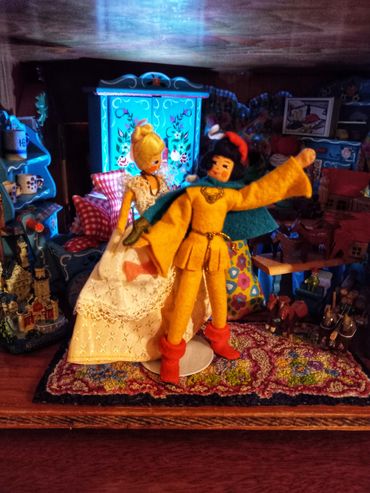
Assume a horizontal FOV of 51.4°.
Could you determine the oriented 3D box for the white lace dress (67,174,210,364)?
[{"bbox_3d":[-0.041,0.013,0.413,0.153,0.174,0.122,-8,20,-27],"label":"white lace dress"}]

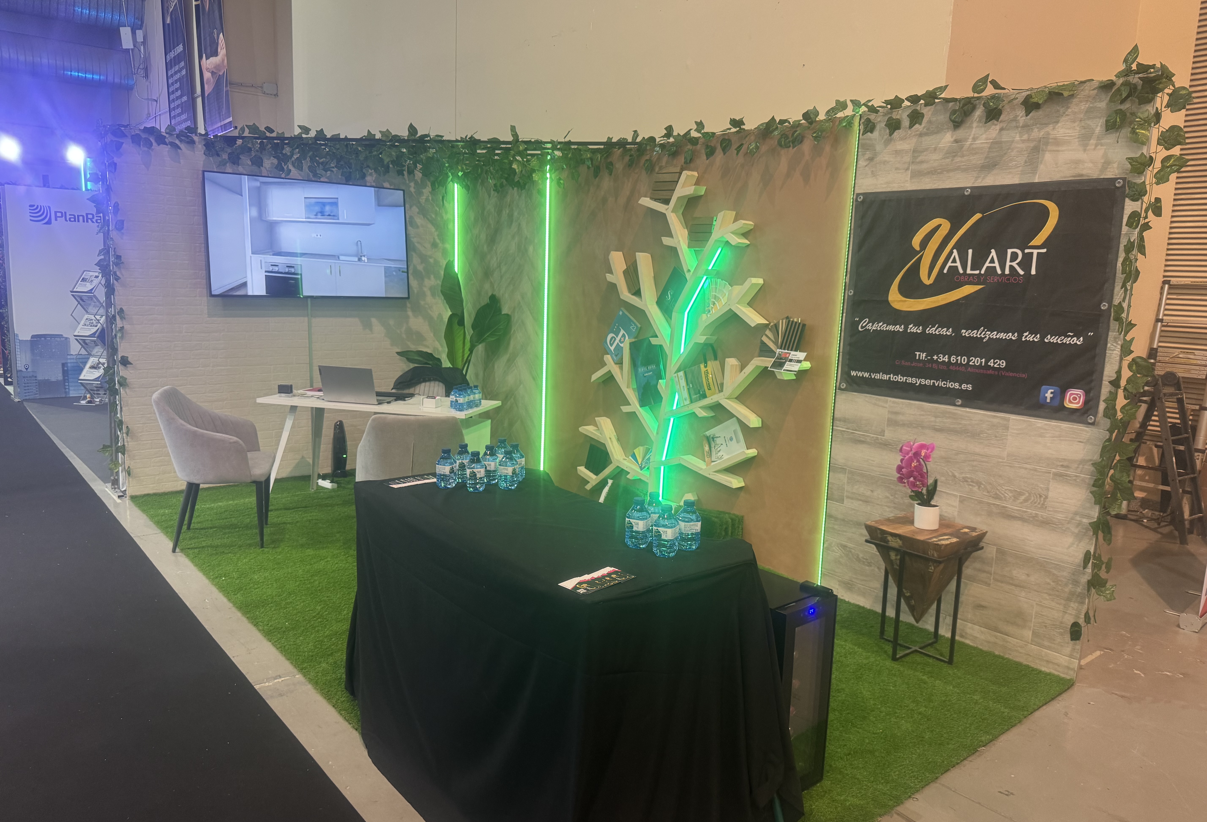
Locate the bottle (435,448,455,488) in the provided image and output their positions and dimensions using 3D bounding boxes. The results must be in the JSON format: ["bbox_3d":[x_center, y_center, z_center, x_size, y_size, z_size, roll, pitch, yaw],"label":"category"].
[{"bbox_3d":[-0.524,0.185,2.787,0.066,0.135,0.066,2,9,0],"label":"bottle"}]

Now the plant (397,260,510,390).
[{"bbox_3d":[-1.190,-0.336,6.574,0.750,1.660,0.780,-6,12,-40],"label":"plant"}]

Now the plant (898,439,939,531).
[{"bbox_3d":[1.405,0.333,3.710,0.175,0.360,0.140,6,9,22],"label":"plant"}]

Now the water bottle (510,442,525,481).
[{"bbox_3d":[-0.303,0.176,2.907,0.066,0.135,0.066,2,9,0],"label":"water bottle"}]

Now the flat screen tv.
[{"bbox_3d":[-2.122,-1.247,6.111,1.452,0.834,0.060,-5,10,-39],"label":"flat screen tv"}]

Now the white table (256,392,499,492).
[{"bbox_3d":[-1.447,0.298,5.480,1.410,0.737,0.590,4,9,14],"label":"white table"}]

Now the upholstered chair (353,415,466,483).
[{"bbox_3d":[-1.019,0.415,4.587,0.580,0.885,0.600,1,9,-10],"label":"upholstered chair"}]

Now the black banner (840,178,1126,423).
[{"bbox_3d":[1.585,-0.497,3.705,0.015,0.953,1.182,-6,12,-40],"label":"black banner"}]

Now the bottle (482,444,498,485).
[{"bbox_3d":[-0.426,0.199,3.150,0.066,0.141,0.066,2,9,0],"label":"bottle"}]

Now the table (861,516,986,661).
[{"bbox_3d":[1.413,0.802,3.733,0.370,0.572,0.370,-6,12,-42],"label":"table"}]

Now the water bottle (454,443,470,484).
[{"bbox_3d":[-0.528,0.194,3.160,0.066,0.141,0.066,2,9,0],"label":"water bottle"}]

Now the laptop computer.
[{"bbox_3d":[-1.575,-0.180,5.372,0.360,0.234,0.310,4,9,12],"label":"laptop computer"}]

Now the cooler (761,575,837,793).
[{"bbox_3d":[0.467,0.856,2.762,0.256,0.630,0.480,-6,12,-40],"label":"cooler"}]

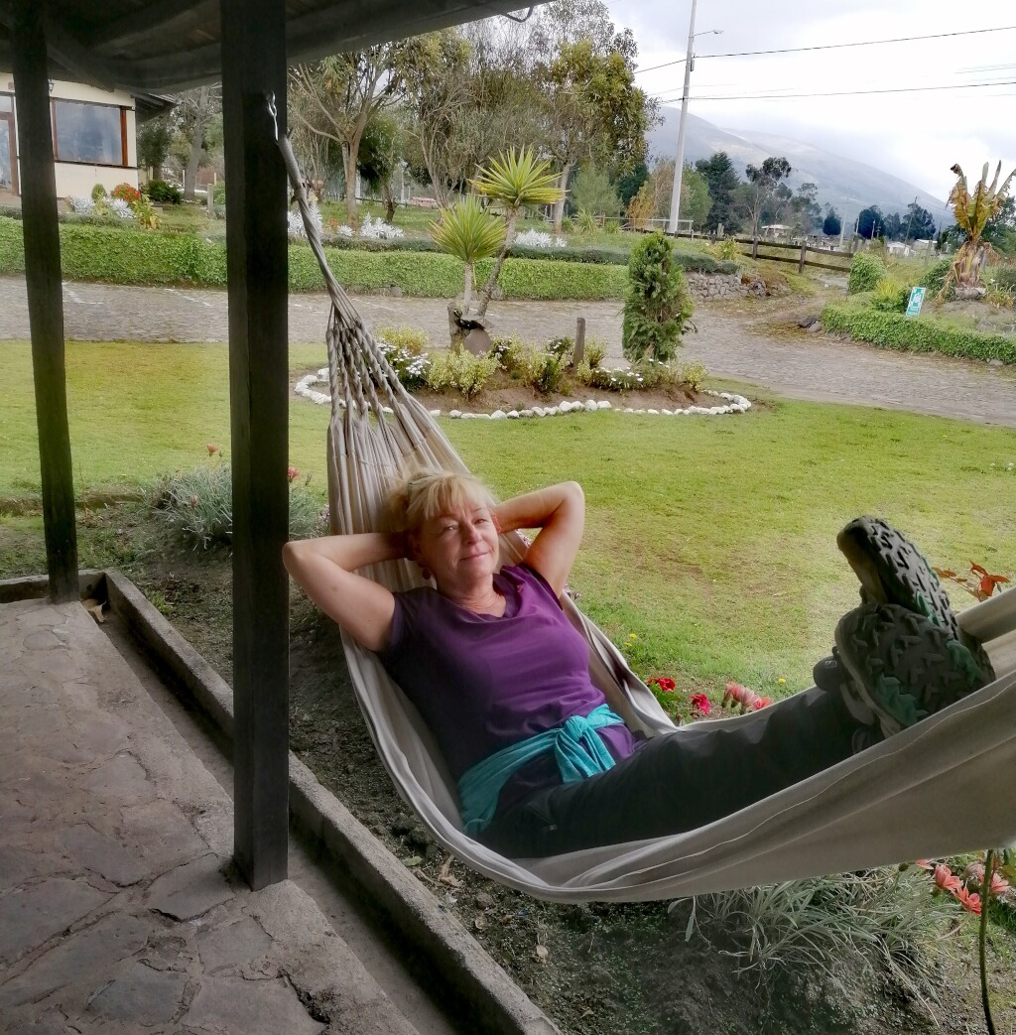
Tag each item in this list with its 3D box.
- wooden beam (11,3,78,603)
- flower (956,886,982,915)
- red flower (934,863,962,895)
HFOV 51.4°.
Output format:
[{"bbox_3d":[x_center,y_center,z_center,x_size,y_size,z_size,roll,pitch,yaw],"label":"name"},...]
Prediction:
[{"bbox_3d":[-2.136,-0.904,4.897,0.117,2.697,0.117,-9,19,-38],"label":"wooden beam"},{"bbox_3d":[1.201,0.997,2.750,0.069,0.060,0.069,10,16,26],"label":"flower"},{"bbox_3d":[1.167,0.958,2.800,0.076,0.070,0.076,10,16,25],"label":"red flower"}]

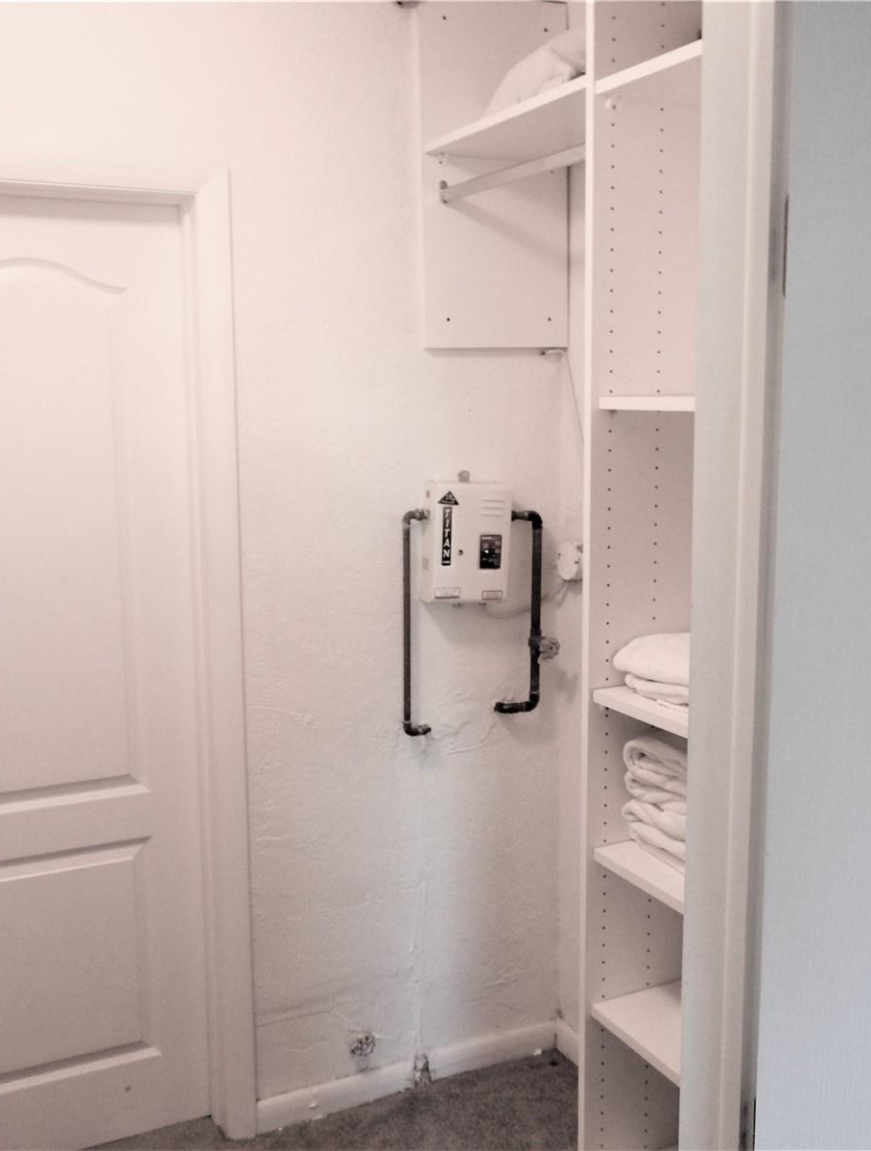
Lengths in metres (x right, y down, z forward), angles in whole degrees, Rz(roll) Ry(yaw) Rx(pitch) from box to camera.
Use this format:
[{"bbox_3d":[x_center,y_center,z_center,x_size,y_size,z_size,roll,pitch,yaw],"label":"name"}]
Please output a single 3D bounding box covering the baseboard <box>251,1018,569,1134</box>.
[{"bbox_3d":[-0.050,1.150,2.870,0.769,0.076,0.020,-4,9,-26],"label":"baseboard"}]

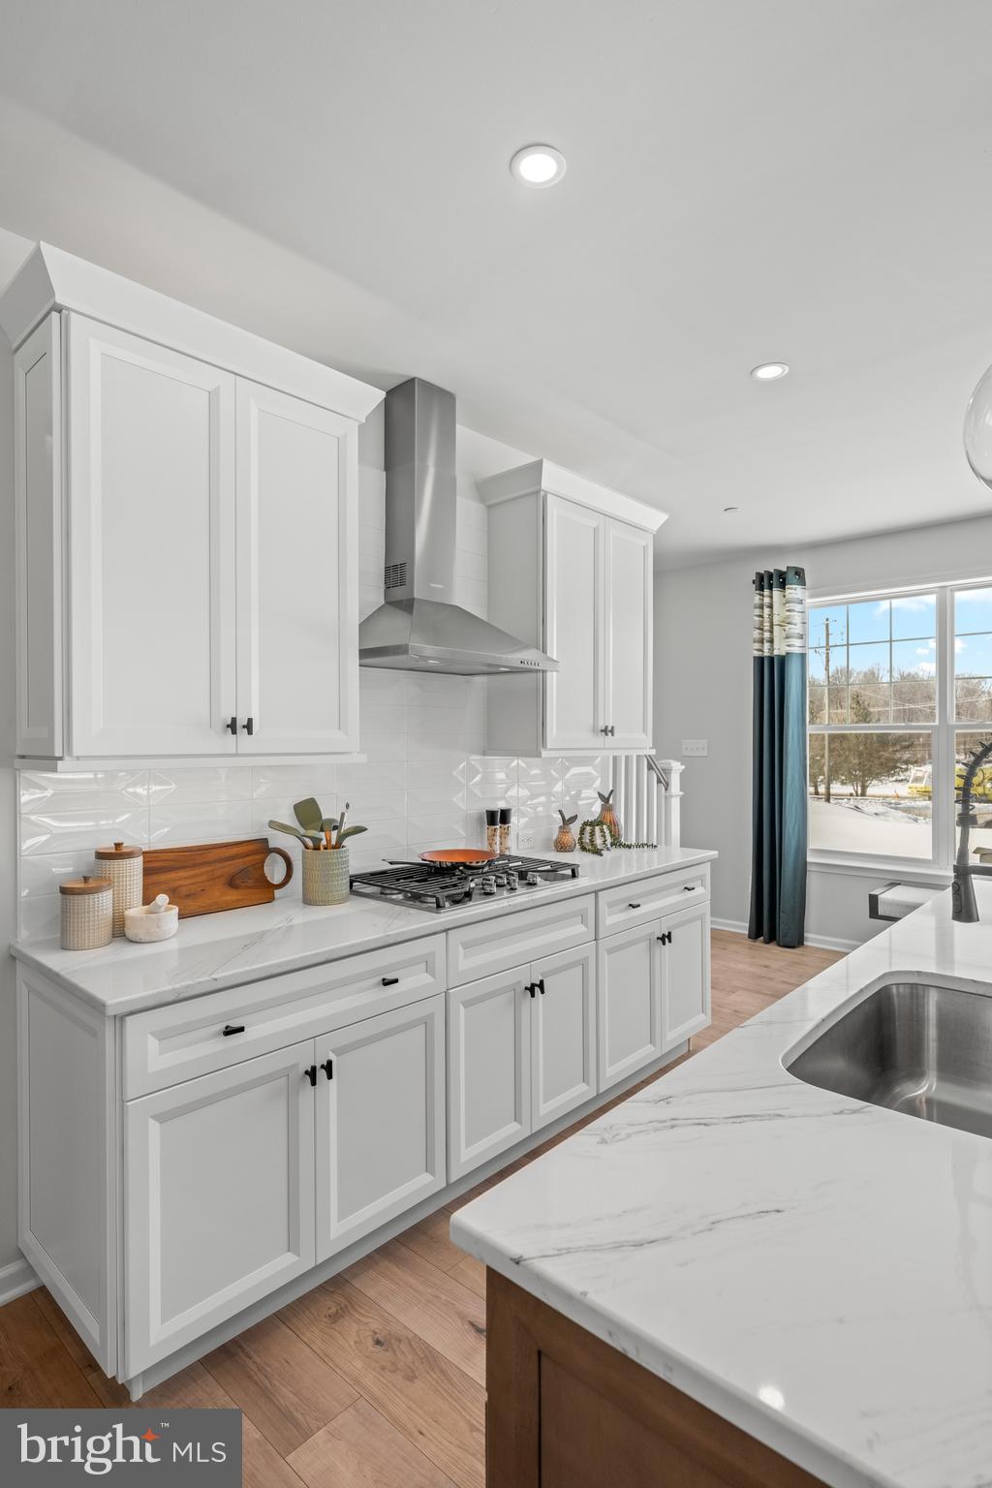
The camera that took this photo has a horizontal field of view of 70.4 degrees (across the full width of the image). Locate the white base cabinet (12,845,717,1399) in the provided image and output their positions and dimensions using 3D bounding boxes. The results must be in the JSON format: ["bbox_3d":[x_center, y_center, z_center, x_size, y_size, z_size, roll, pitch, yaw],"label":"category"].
[{"bbox_3d":[-0.099,0.976,2.593,0.655,0.914,2.637,0,0,44],"label":"white base cabinet"}]

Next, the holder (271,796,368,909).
[{"bbox_3d":[-0.578,0.351,2.321,0.220,0.340,0.240,0,0,44],"label":"holder"}]

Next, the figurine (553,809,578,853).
[{"bbox_3d":[0.327,0.413,3.373,0.104,0.207,0.112,0,0,0],"label":"figurine"}]

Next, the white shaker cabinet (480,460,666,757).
[{"bbox_3d":[0.395,-0.544,3.306,0.390,1.200,0.925,0,0,44],"label":"white shaker cabinet"}]

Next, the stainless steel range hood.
[{"bbox_3d":[-0.171,-0.804,2.670,0.460,1.045,0.765,0,0,44],"label":"stainless steel range hood"}]

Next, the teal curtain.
[{"bbox_3d":[1.982,0.109,5.005,0.410,2.610,0.120,0,0,44],"label":"teal curtain"}]

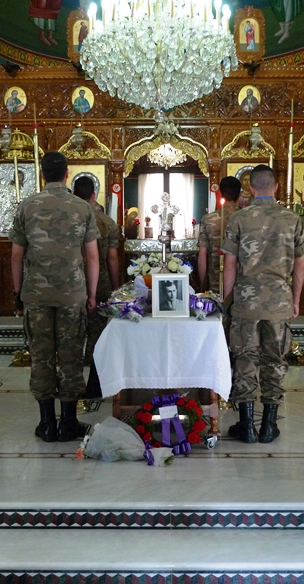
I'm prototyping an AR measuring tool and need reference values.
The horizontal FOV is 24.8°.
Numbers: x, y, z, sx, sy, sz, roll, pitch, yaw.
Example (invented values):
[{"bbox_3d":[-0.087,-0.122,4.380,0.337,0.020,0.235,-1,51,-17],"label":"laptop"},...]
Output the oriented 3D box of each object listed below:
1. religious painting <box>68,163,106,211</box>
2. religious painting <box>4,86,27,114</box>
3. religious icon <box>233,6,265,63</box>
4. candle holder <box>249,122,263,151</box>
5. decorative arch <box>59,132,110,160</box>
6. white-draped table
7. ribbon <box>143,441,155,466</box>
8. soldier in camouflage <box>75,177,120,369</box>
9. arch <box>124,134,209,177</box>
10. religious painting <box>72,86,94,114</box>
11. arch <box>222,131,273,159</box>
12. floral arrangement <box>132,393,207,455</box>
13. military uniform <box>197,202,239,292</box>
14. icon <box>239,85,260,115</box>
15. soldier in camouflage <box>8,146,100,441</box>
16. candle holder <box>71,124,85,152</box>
[{"bbox_3d":[-0.860,-1.174,8.875,0.527,0.892,0.040,0,4,1],"label":"religious painting"},{"bbox_3d":[-1.745,-2.463,8.886,0.296,0.347,0.050,0,4,1],"label":"religious painting"},{"bbox_3d":[1.226,-3.222,8.654,0.387,0.697,0.060,0,4,1],"label":"religious icon"},{"bbox_3d":[1.266,-1.870,8.360,0.163,0.328,0.160,0,4,1],"label":"candle holder"},{"bbox_3d":[-0.860,-1.879,8.915,0.678,0.363,0.100,0,4,1],"label":"decorative arch"},{"bbox_3d":[0.054,0.529,4.699,0.860,0.790,1.150,0,4,1],"label":"white-draped table"},{"bbox_3d":[-0.015,0.898,3.892,0.070,0.125,0.100,0,4,1],"label":"ribbon"},{"bbox_3d":[-0.542,-0.029,5.628,0.540,1.779,0.320,0,4,1],"label":"soldier in camouflage"},{"bbox_3d":[0.187,-1.755,8.909,1.107,0.541,0.130,0,4,1],"label":"arch"},{"bbox_3d":[-0.864,-2.414,8.692,0.283,0.336,0.030,0,4,1],"label":"religious painting"},{"bbox_3d":[1.233,-1.885,8.885,0.680,0.374,0.100,0,4,1],"label":"arch"},{"bbox_3d":[0.104,0.790,4.163,0.440,0.355,0.120,0,-10,1],"label":"floral arrangement"},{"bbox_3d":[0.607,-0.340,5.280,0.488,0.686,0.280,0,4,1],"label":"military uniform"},{"bbox_3d":[1.224,-2.413,8.658,0.281,0.339,0.030,0,4,1],"label":"icon"},{"bbox_3d":[-0.616,0.025,4.397,0.565,1.802,0.350,0,4,1],"label":"soldier in camouflage"},{"bbox_3d":[-0.889,-1.865,8.391,0.164,0.329,0.160,0,4,1],"label":"candle holder"}]

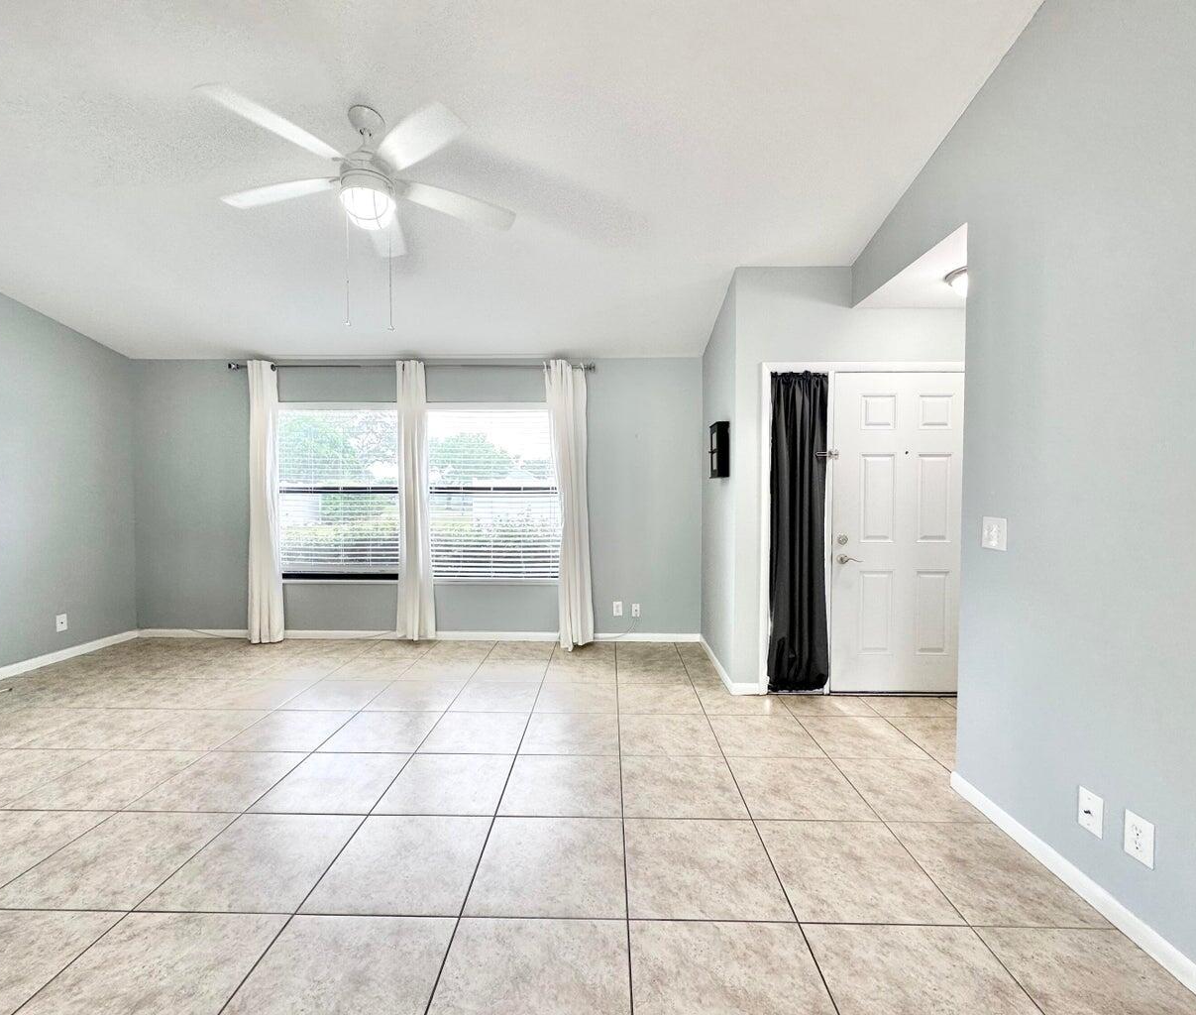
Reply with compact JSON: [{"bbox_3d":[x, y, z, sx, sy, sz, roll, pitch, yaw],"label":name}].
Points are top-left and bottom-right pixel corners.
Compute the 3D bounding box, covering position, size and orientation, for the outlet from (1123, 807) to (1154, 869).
[{"bbox_3d":[1.544,0.947,1.563,0.009,0.123,0.084,0,2,1],"label":"outlet"}]

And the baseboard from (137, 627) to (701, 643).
[{"bbox_3d":[-1.579,1.117,4.740,4.923,0.071,0.018,0,2,1],"label":"baseboard"}]

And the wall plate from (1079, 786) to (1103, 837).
[{"bbox_3d":[1.548,0.959,1.721,0.009,0.124,0.083,0,2,1],"label":"wall plate"}]

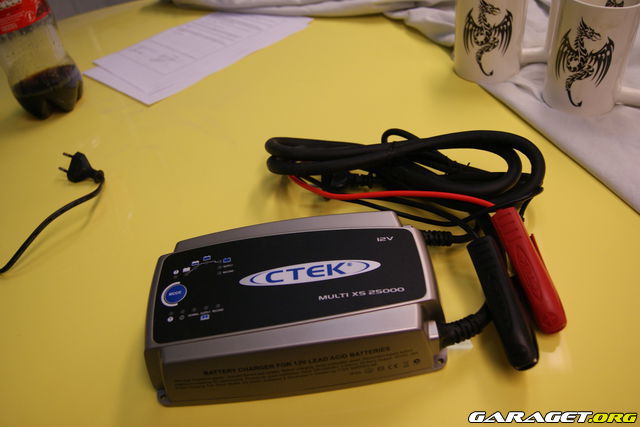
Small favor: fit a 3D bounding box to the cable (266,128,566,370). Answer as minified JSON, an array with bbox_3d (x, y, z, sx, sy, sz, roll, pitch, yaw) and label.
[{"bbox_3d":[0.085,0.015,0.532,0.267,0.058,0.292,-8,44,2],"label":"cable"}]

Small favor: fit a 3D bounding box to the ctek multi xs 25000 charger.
[{"bbox_3d":[-0.022,0.073,0.488,0.235,0.064,0.130,-8,44,2],"label":"ctek multi xs 25000 charger"}]

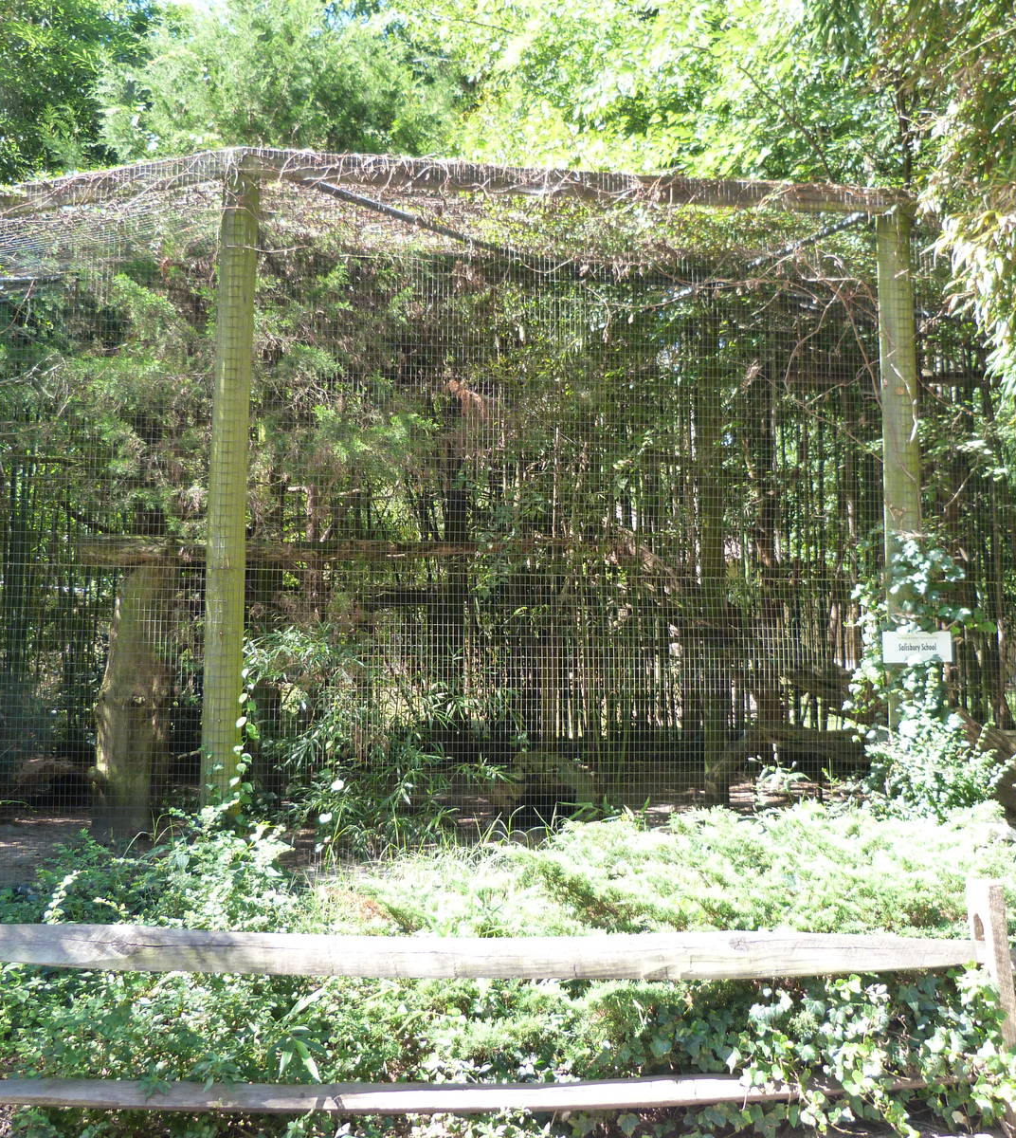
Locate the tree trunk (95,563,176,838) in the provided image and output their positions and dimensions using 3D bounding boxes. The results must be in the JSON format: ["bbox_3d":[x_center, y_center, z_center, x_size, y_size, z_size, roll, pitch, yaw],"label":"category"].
[{"bbox_3d":[-2.100,0.741,6.200,0.410,1.520,0.400,1,-6,-6],"label":"tree trunk"}]

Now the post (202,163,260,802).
[{"bbox_3d":[-1.347,-0.350,5.305,0.180,3.280,0.180,1,-6,-6],"label":"post"}]

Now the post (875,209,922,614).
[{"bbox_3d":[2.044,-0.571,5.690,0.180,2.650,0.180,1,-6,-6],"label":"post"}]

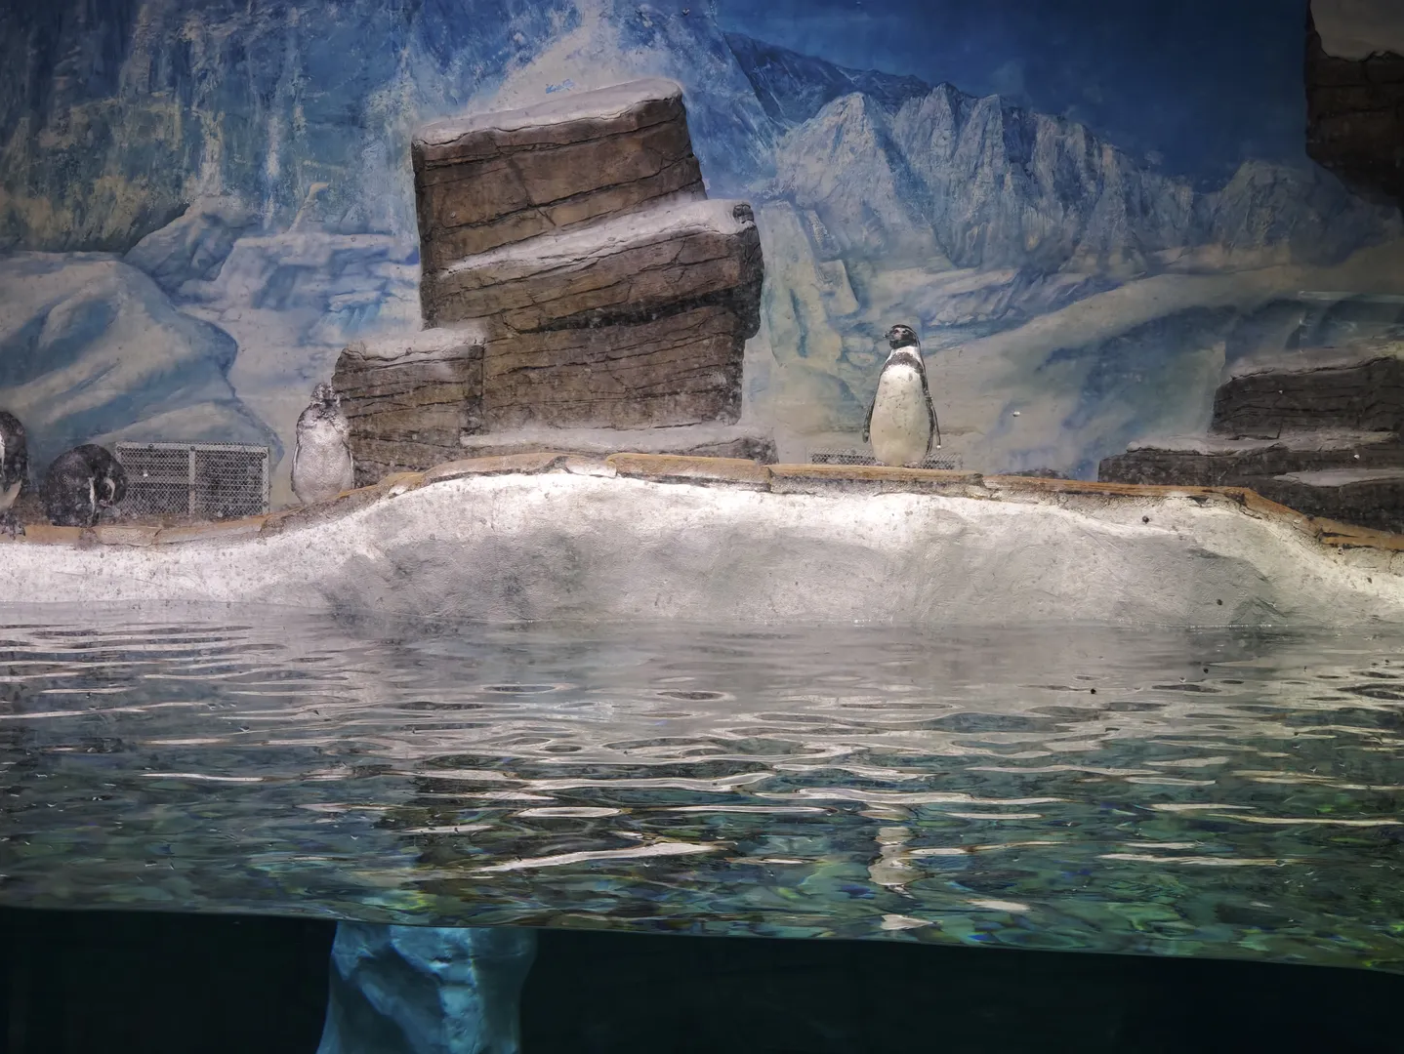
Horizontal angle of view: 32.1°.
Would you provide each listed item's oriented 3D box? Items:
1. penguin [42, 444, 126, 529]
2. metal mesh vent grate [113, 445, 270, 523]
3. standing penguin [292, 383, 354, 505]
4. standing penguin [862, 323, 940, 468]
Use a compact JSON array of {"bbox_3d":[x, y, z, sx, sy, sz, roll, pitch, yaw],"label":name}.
[{"bbox_3d":[-2.550,-0.170,10.100,0.340,0.350,0.250,1,1,15],"label":"penguin"},{"bbox_3d":[-2.235,-0.195,10.700,0.680,0.350,0.030,1,1,0],"label":"metal mesh vent grate"},{"bbox_3d":[-1.573,-0.330,10.100,0.255,0.520,0.250,1,1,-12],"label":"standing penguin"},{"bbox_3d":[0.818,-0.534,10.000,0.315,0.595,0.260,1,1,16],"label":"standing penguin"}]

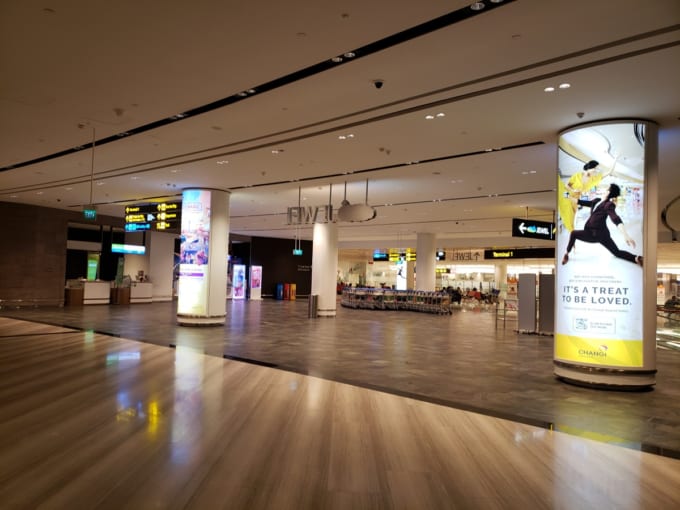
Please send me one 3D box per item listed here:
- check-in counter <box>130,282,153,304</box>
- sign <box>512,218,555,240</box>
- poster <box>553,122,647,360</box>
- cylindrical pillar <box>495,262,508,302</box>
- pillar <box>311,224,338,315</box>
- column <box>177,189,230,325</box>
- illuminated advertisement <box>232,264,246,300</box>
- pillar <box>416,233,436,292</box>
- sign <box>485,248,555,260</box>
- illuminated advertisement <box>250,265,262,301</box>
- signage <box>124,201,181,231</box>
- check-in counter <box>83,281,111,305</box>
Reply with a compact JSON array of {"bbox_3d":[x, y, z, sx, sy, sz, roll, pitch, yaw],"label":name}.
[{"bbox_3d":[-10.381,1.908,26.018,0.660,1.020,1.250,0,-3,35],"label":"check-in counter"},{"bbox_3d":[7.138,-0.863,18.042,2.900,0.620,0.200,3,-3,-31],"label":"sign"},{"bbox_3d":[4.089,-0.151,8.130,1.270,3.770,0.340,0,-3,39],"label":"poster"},{"bbox_3d":[13.599,2.262,42.962,1.000,3.180,1.000,2,-2,0],"label":"cylindrical pillar"},{"bbox_3d":[-0.600,0.435,20.995,1.000,4.100,1.000,2,-2,0],"label":"pillar"},{"bbox_3d":[-4.287,0.076,16.163,1.460,4.200,1.460,2,-2,0],"label":"column"},{"bbox_3d":[-6.154,1.705,31.130,0.760,2.020,0.250,3,-3,-26],"label":"illuminated advertisement"},{"bbox_3d":[4.725,0.886,27.793,1.020,4.100,1.020,2,-2,0],"label":"pillar"},{"bbox_3d":[10.147,-0.006,28.407,0.220,0.510,4.700,4,-3,-40],"label":"sign"},{"bbox_3d":[-5.086,1.735,31.000,0.720,2.020,0.280,3,-3,-33],"label":"illuminated advertisement"},{"bbox_3d":[-6.477,-1.323,17.964,3.300,0.950,0.200,0,-3,33],"label":"signage"},{"bbox_3d":[-11.226,1.703,23.319,0.700,1.050,1.270,0,-3,38],"label":"check-in counter"}]

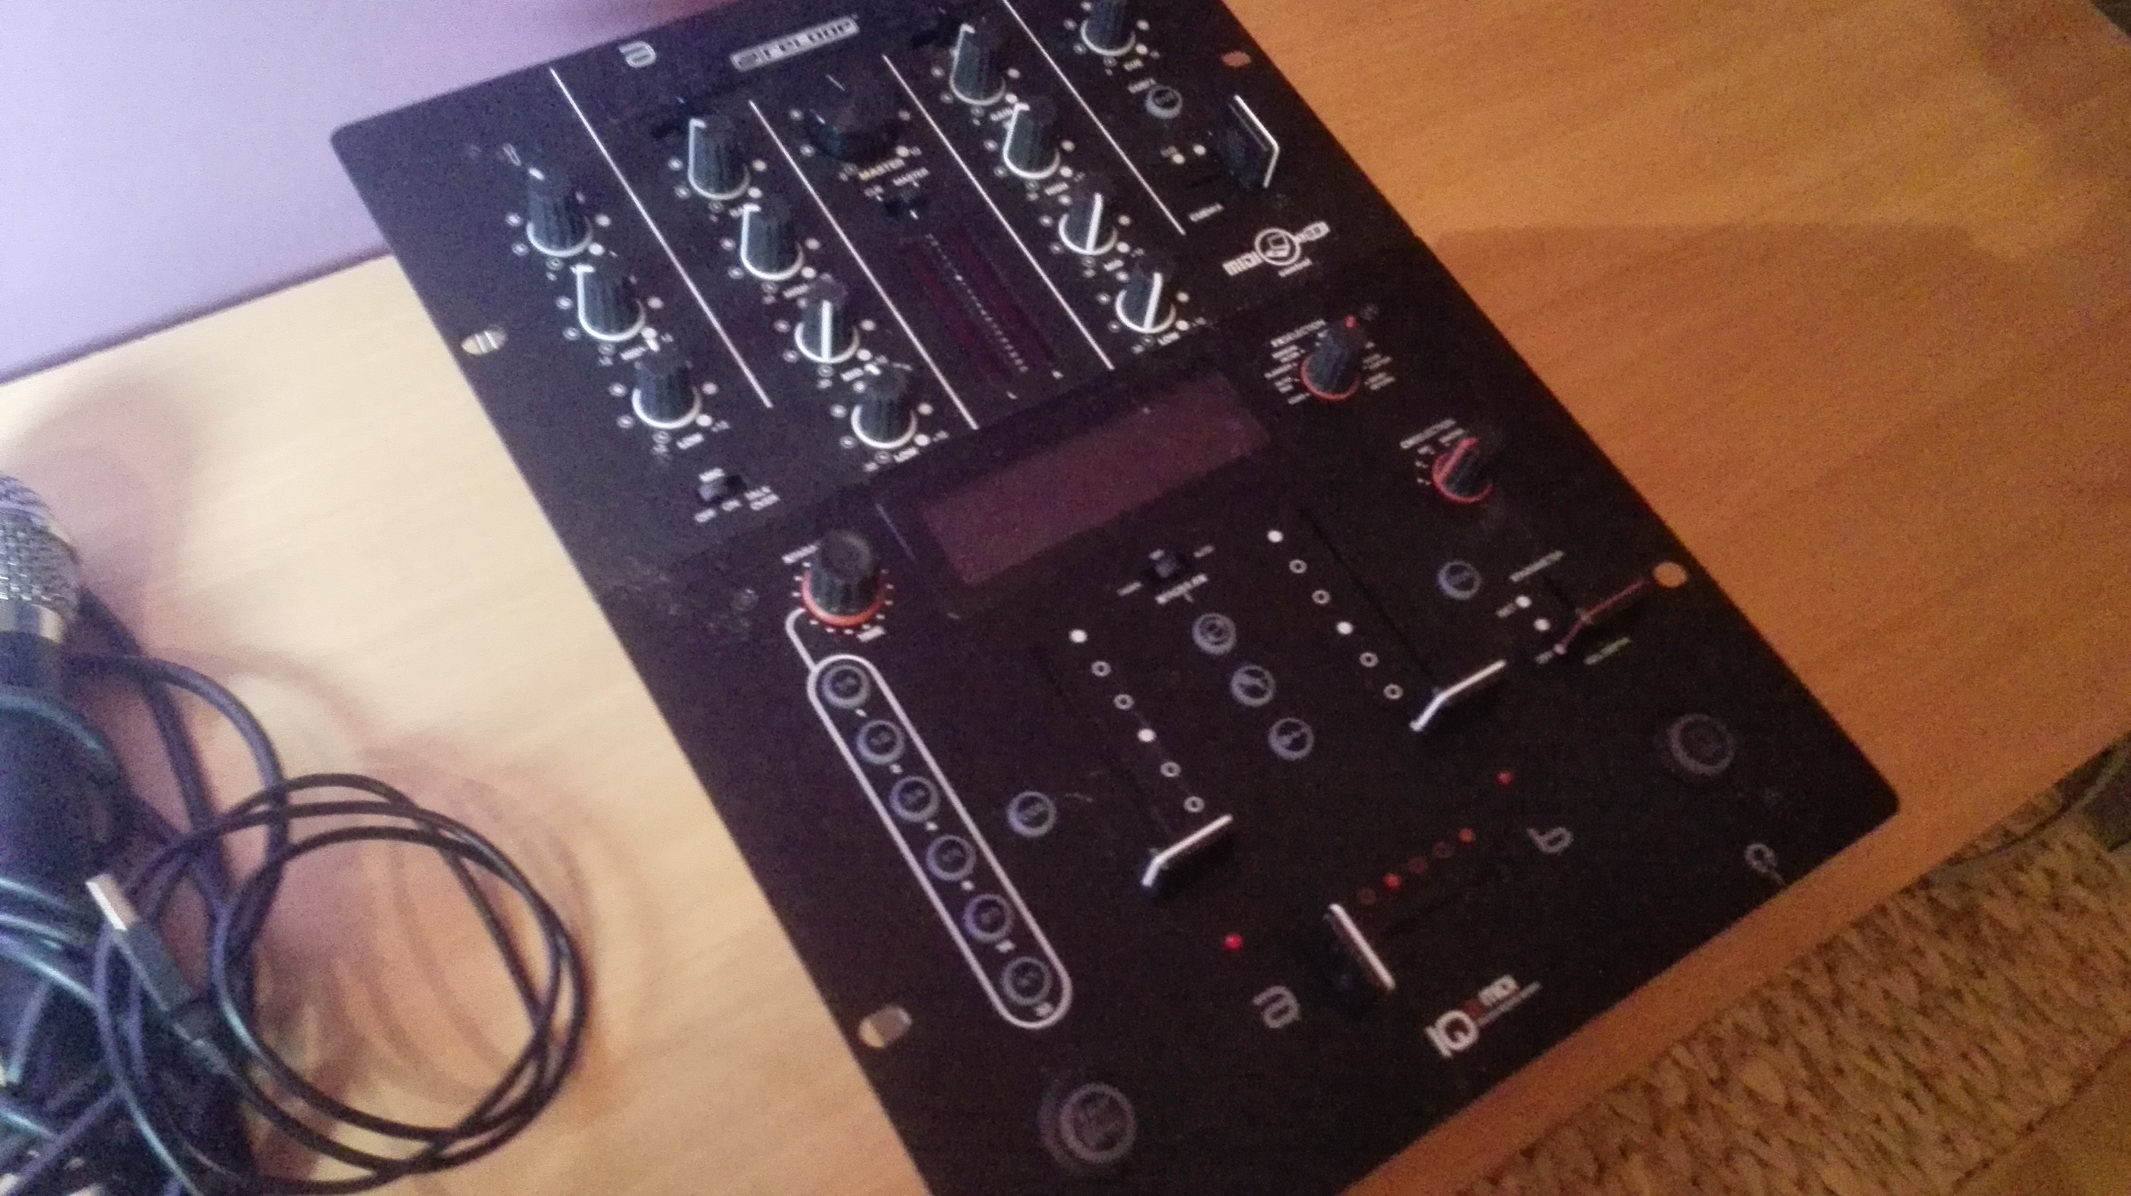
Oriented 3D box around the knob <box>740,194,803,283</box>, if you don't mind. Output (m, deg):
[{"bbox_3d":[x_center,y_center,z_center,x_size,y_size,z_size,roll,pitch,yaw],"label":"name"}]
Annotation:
[{"bbox_3d":[-0.078,-0.097,0.419,0.017,0.017,0.017,4,62,-7],"label":"knob"}]

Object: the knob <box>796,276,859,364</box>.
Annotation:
[{"bbox_3d":[-0.062,-0.073,0.412,0.017,0.019,0.017,1,63,-8],"label":"knob"}]

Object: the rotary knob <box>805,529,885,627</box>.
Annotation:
[{"bbox_3d":[-0.052,-0.006,0.374,0.019,0.017,0.019,4,62,-7],"label":"rotary knob"}]

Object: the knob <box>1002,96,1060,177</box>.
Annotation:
[{"bbox_3d":[-0.009,-0.131,0.449,0.017,0.017,0.017,4,62,-7],"label":"knob"}]

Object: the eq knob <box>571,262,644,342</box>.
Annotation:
[{"bbox_3d":[-0.118,-0.078,0.406,0.017,0.019,0.017,-16,67,-16],"label":"eq knob"}]

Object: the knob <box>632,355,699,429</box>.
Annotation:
[{"bbox_3d":[-0.101,-0.055,0.397,0.017,0.019,0.017,3,63,-7],"label":"knob"}]

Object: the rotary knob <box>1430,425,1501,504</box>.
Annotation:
[{"bbox_3d":[0.109,-0.037,0.418,0.017,0.019,0.017,3,63,-7],"label":"rotary knob"}]

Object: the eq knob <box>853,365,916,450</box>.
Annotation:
[{"bbox_3d":[-0.045,-0.049,0.399,0.017,0.017,0.017,4,62,-7],"label":"eq knob"}]

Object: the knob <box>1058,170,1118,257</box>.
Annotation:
[{"bbox_3d":[0.008,-0.108,0.439,0.017,0.019,0.017,1,63,-8],"label":"knob"}]

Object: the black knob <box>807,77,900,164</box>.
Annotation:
[{"bbox_3d":[-0.060,-0.137,0.447,0.025,0.011,0.025,4,62,-7],"label":"black knob"}]

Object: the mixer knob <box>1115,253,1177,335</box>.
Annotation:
[{"bbox_3d":[0.023,-0.084,0.430,0.017,0.019,0.017,2,63,-7],"label":"mixer knob"}]

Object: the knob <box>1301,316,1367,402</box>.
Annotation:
[{"bbox_3d":[0.075,-0.066,0.428,0.017,0.019,0.017,-8,65,-12],"label":"knob"}]

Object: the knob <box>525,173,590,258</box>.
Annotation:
[{"bbox_3d":[-0.133,-0.102,0.413,0.017,0.017,0.017,4,62,-7],"label":"knob"}]

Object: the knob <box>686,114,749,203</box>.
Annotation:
[{"bbox_3d":[-0.095,-0.121,0.430,0.017,0.017,0.017,4,62,-7],"label":"knob"}]

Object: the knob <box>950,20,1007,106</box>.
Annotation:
[{"bbox_3d":[-0.025,-0.156,0.459,0.017,0.017,0.017,4,62,-7],"label":"knob"}]

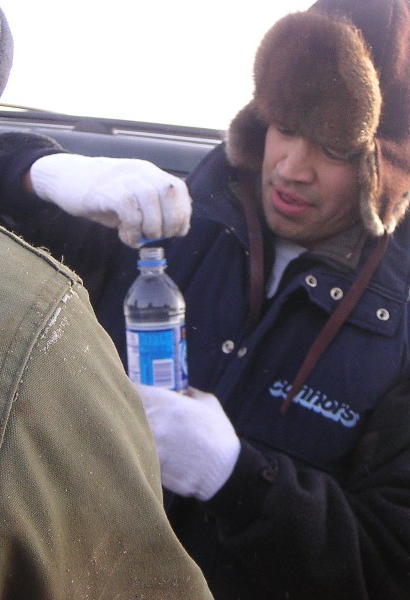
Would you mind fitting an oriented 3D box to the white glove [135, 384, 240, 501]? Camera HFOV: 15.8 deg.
[{"bbox_3d":[-0.027,0.148,1.580,0.135,0.118,0.100,29,-2,-12],"label":"white glove"}]

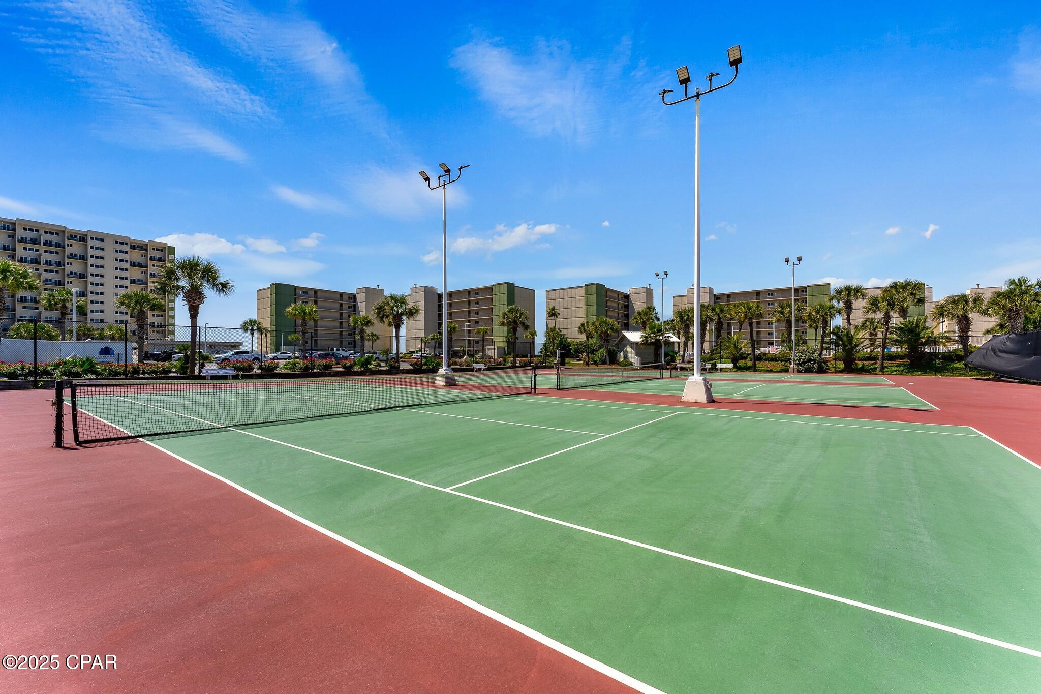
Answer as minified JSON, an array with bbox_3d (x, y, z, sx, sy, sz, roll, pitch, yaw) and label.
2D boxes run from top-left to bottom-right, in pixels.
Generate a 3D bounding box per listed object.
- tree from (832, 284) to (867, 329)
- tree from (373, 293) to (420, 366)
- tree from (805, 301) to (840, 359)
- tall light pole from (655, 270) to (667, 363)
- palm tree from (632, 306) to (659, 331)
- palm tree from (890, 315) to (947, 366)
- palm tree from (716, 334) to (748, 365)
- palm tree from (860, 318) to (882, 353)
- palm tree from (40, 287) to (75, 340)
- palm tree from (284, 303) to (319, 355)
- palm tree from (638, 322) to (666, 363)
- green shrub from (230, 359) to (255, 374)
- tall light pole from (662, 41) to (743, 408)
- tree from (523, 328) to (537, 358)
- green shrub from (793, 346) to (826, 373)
[{"bbox_3d":[33.990,-2.360,41.925,2.879,8.427,2.735,-1,-2,39],"label":"tree"},{"bbox_3d":[-10.563,-1.299,34.475,3.880,6.550,3.880,0,-1,0],"label":"tree"},{"bbox_3d":[34.616,-1.773,46.589,3.400,7.100,3.400,-1,-2,37],"label":"tree"},{"bbox_3d":[15.967,-2.955,45.803,1.430,11.310,1.120,-1,-2,38],"label":"tall light pole"},{"bbox_3d":[17.012,-1.414,55.160,3.570,8.480,3.570,0,-1,0],"label":"palm tree"},{"bbox_3d":[33.912,-0.451,34.515,3.413,4.371,3.243,-1,-2,44],"label":"palm tree"},{"bbox_3d":[22.352,0.322,42.705,3.193,3.562,3.033,-1,-2,28],"label":"palm tree"},{"bbox_3d":[42.168,-1.078,48.750,2.074,5.095,1.971,-1,-2,41],"label":"palm tree"},{"bbox_3d":[-48.033,-2.354,42.596,3.600,7.700,3.700,-1,-2,42],"label":"palm tree"},{"bbox_3d":[-26.435,-1.679,49.091,3.600,7.300,3.600,1,-2,-28],"label":"palm tree"},{"bbox_3d":[15.790,-0.192,47.773,3.370,5.670,3.370,0,-1,0],"label":"palm tree"},{"bbox_3d":[-22.813,1.599,33.150,1.756,1.199,1.580,1,-2,-35],"label":"green shrub"},{"bbox_3d":[6.047,-3.857,13.930,2.400,11.350,1.000,-1,-2,37],"label":"tall light pole"},{"bbox_3d":[1.657,-0.133,65.995,2.450,5.440,2.450,0,-1,0],"label":"tree"},{"bbox_3d":[27.548,1.181,38.512,2.706,2.671,2.436,-1,-2,36],"label":"green shrub"}]

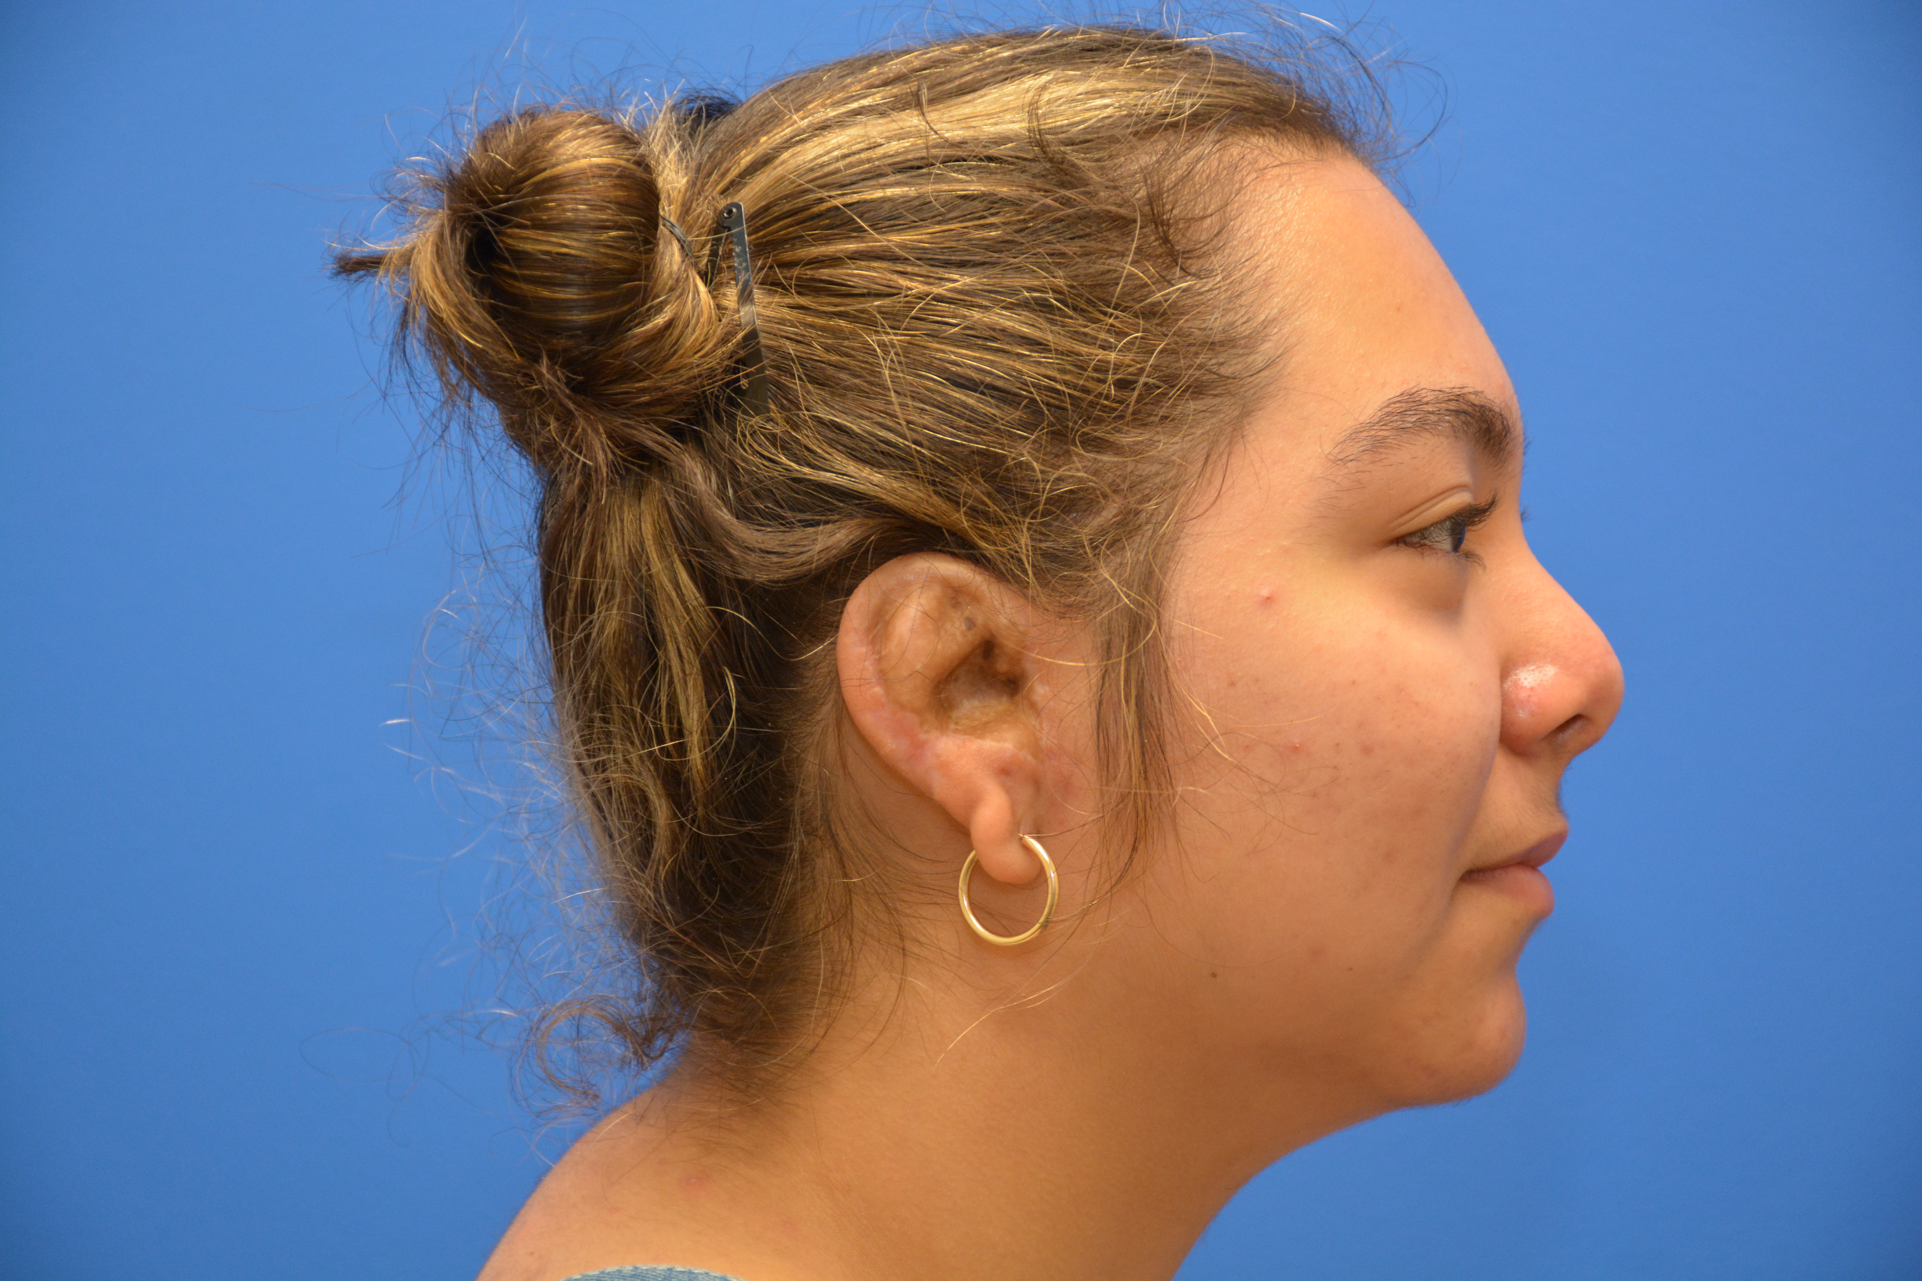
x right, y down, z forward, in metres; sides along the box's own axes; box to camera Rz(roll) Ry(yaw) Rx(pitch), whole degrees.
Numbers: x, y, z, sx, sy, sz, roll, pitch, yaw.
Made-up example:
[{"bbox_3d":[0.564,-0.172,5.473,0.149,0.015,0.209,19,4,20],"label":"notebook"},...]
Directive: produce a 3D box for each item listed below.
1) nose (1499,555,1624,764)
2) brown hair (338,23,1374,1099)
[{"bbox_3d":[0.116,0.004,1.243,0.025,0.042,0.036,0,0,7],"label":"nose"},{"bbox_3d":[-0.021,-0.016,1.260,0.203,0.211,0.168,0,0,7],"label":"brown hair"}]

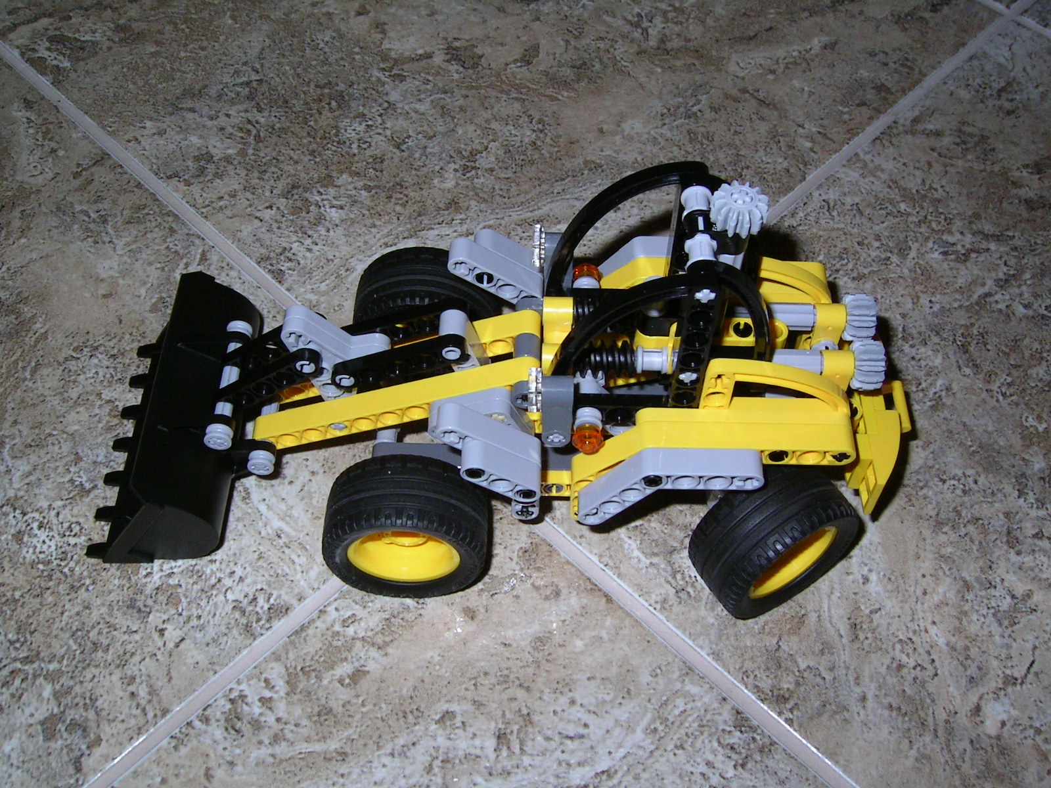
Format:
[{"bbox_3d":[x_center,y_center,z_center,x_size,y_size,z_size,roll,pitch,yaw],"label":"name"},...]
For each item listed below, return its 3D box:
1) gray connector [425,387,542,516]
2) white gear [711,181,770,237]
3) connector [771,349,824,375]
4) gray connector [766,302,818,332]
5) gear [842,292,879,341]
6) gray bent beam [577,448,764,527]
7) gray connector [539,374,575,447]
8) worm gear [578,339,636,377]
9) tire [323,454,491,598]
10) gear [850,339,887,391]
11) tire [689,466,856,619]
[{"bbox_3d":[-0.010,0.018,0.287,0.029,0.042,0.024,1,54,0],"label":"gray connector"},{"bbox_3d":[0.049,-0.042,0.248,0.013,0.008,0.013,1,54,0],"label":"white gear"},{"bbox_3d":[0.069,-0.008,0.283,0.015,0.007,0.007,1,54,0],"label":"connector"},{"bbox_3d":[0.069,-0.021,0.292,0.015,0.007,0.007,1,54,0],"label":"gray connector"},{"bbox_3d":[0.089,-0.021,0.292,0.008,0.013,0.013,1,54,0],"label":"gear"},{"bbox_3d":[0.037,0.024,0.281,0.046,0.027,0.008,1,54,0],"label":"gray bent beam"},{"bbox_3d":[0.008,0.004,0.271,0.008,0.023,0.008,1,54,0],"label":"gray connector"},{"bbox_3d":[0.020,-0.009,0.283,0.016,0.010,0.010,1,54,0],"label":"worm gear"},{"bbox_3d":[-0.032,0.036,0.293,0.043,0.043,0.022,1,54,0],"label":"tire"},{"bbox_3d":[0.089,-0.008,0.281,0.008,0.014,0.014,1,54,0],"label":"gear"},{"bbox_3d":[0.066,0.039,0.292,0.043,0.043,0.022,-26,58,-18],"label":"tire"}]

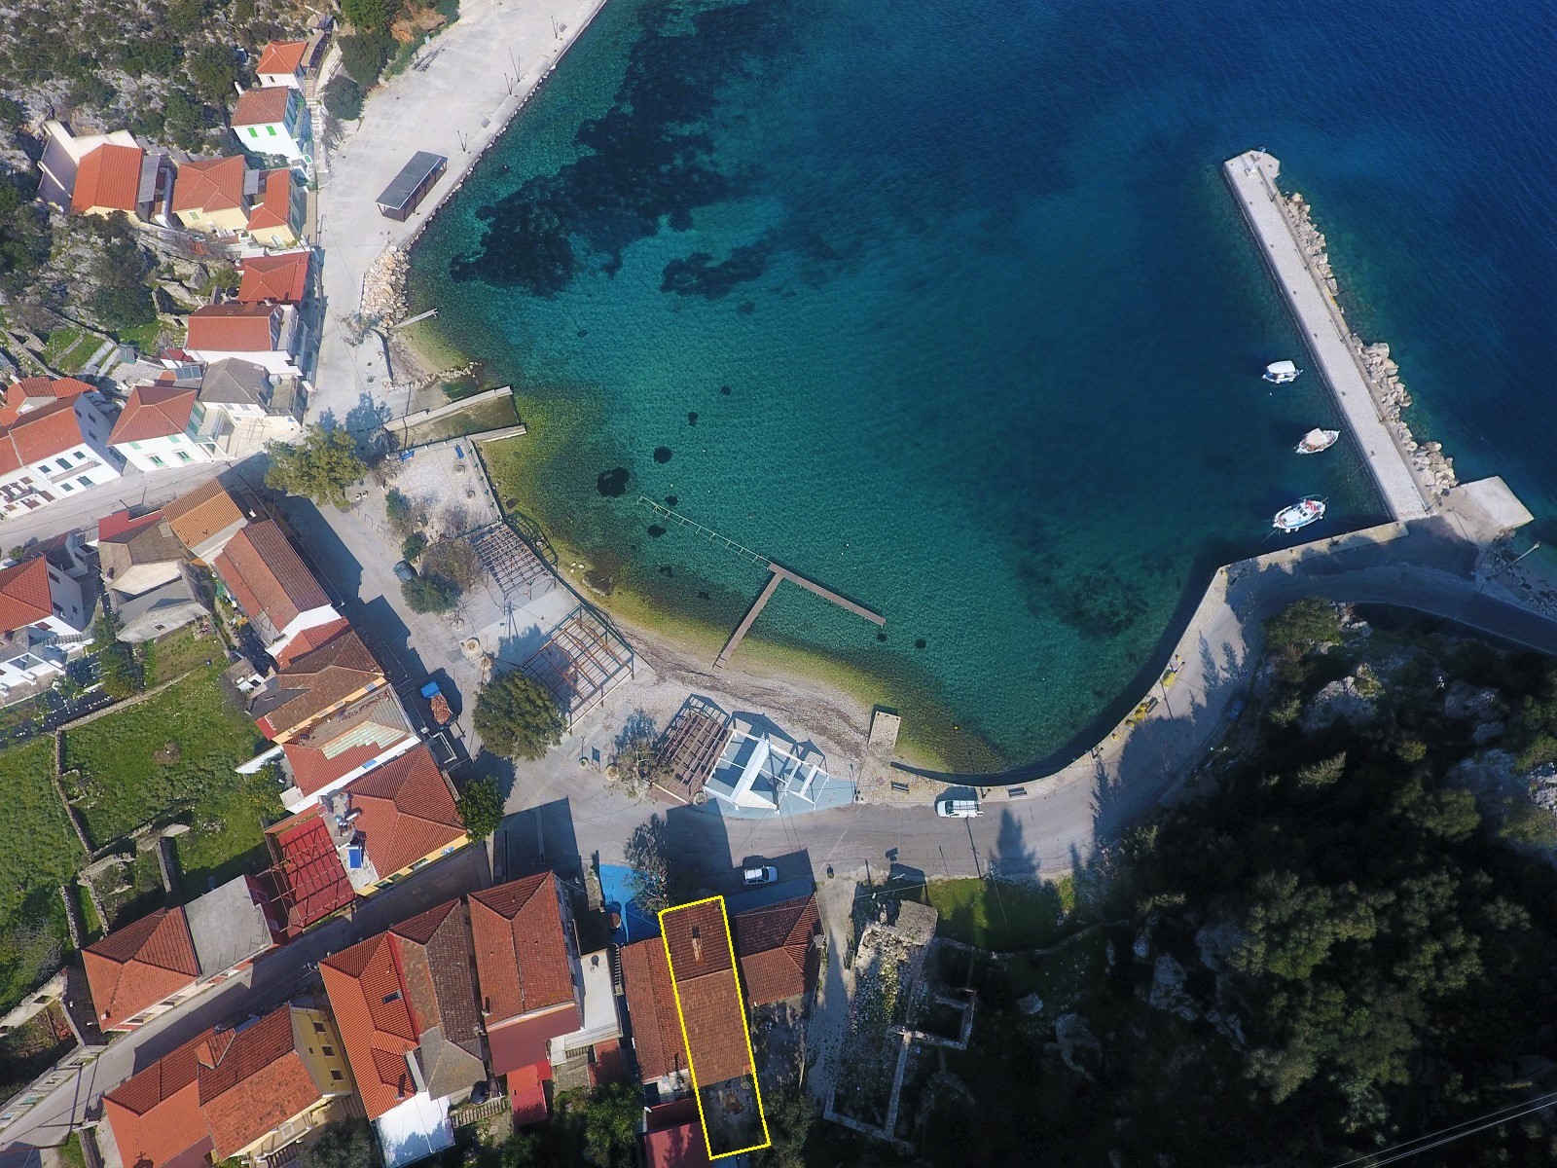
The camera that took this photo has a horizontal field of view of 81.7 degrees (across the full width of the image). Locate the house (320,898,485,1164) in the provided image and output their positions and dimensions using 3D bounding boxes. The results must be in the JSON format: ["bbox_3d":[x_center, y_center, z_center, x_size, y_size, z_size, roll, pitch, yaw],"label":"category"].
[{"bbox_3d":[-33.660,42.550,84.850,12.900,7.500,19.930,-23,64,-12],"label":"house"}]

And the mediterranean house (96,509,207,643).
[{"bbox_3d":[-76.100,-1.630,108.910,10.320,6.200,16.300,-25,65,-13],"label":"mediterranean house"}]

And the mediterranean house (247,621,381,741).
[{"bbox_3d":[-53.616,12.801,106.228,13.820,8.400,6.920,-34,67,-16],"label":"mediterranean house"}]

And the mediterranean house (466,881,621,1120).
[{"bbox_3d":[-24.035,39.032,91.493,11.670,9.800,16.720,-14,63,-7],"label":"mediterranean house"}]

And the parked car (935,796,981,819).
[{"bbox_3d":[20.472,25.813,102.962,4.380,1.880,1.740,0,62,0],"label":"parked car"}]

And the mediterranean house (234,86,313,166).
[{"bbox_3d":[-86.459,-79.171,153.991,9.200,8.700,9.110,-6,62,-3],"label":"mediterranean house"}]

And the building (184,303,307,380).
[{"bbox_3d":[-74.130,-33.970,125.990,12.380,9.000,9.150,0,62,0],"label":"building"}]

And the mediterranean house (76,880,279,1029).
[{"bbox_3d":[-58.300,36.080,88.480,16.480,5.800,8.530,-25,64,-13],"label":"mediterranean house"}]

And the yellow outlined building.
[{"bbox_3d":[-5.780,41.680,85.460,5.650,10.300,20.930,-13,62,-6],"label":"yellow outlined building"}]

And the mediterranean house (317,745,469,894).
[{"bbox_3d":[-40.410,25.330,96.090,11.590,8.300,11.410,-29,65,-14],"label":"mediterranean house"}]

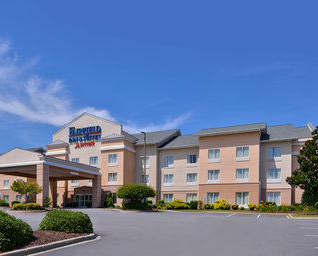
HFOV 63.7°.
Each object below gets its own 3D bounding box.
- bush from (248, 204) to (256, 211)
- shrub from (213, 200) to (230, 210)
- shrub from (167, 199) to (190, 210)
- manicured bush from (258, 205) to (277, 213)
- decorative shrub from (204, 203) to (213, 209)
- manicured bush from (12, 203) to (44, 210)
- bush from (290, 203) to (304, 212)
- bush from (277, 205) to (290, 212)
[{"bbox_3d":[11.219,9.615,31.000,0.910,0.750,0.850,-3,-9,19],"label":"bush"},{"bbox_3d":[7.888,9.615,31.800,2.190,1.220,1.750,-3,-9,19],"label":"shrub"},{"bbox_3d":[2.628,10.330,34.500,3.040,1.440,2.000,-3,-9,19],"label":"shrub"},{"bbox_3d":[12.192,9.025,28.700,2.140,0.940,1.400,-3,-9,19],"label":"manicured bush"},{"bbox_3d":[6.335,9.928,32.500,1.140,0.790,0.950,-3,-9,19],"label":"decorative shrub"},{"bbox_3d":[-13.274,7.988,26.000,3.190,0.780,1.800,-3,-9,19],"label":"manicured bush"},{"bbox_3d":[15.308,8.906,28.500,1.530,1.000,1.150,-3,-9,19],"label":"bush"},{"bbox_3d":[13.860,8.962,28.500,1.310,0.890,1.050,-3,-9,19],"label":"bush"}]

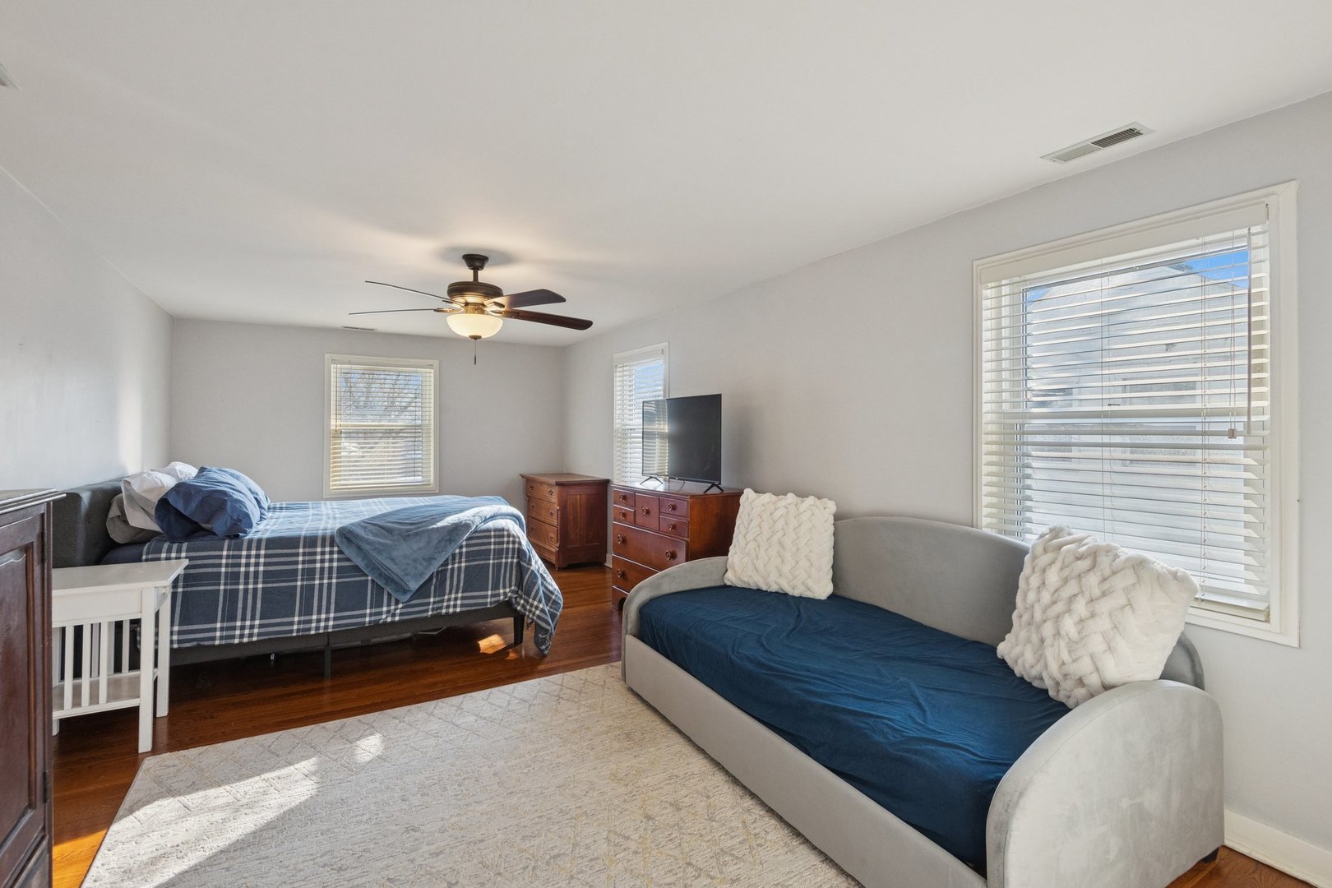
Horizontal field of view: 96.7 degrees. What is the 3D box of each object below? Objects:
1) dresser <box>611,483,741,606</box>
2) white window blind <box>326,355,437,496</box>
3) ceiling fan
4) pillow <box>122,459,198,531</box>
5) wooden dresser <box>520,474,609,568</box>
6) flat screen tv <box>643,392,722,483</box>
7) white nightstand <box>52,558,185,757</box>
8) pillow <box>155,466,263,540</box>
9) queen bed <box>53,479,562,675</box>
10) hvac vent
[{"bbox_3d":[0.062,0.767,4.055,0.484,0.928,1.064,0,1,-31],"label":"dresser"},{"bbox_3d":[-2.763,-0.174,5.811,1.013,1.342,0.090,0,1,-31],"label":"white window blind"},{"bbox_3d":[-1.076,-0.822,3.352,1.380,0.464,1.380,0,1,-31],"label":"ceiling fan"},{"bbox_3d":[-2.675,0.282,3.100,0.271,0.323,0.658,0,1,-31],"label":"pillow"},{"bbox_3d":[-1.077,0.769,6.136,0.503,0.851,1.096,0,1,-31],"label":"wooden dresser"},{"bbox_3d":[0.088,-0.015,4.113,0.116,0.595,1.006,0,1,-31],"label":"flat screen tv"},{"bbox_3d":[-2.355,0.898,2.477,0.506,0.686,0.485,0,1,-31],"label":"white nightstand"},{"bbox_3d":[-2.428,0.289,3.166,0.400,0.323,0.645,0,1,-31],"label":"pillow"},{"bbox_3d":[-2.165,0.702,3.731,2.141,1.045,1.587,0,1,-31],"label":"queen bed"},{"bbox_3d":[1.460,-1.022,2.014,0.124,0.019,0.277,0,1,-31],"label":"hvac vent"}]

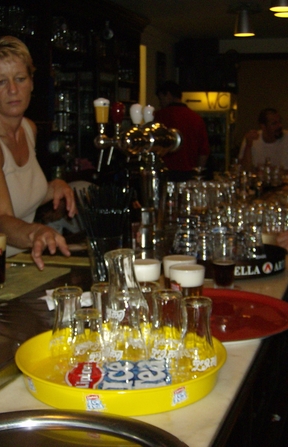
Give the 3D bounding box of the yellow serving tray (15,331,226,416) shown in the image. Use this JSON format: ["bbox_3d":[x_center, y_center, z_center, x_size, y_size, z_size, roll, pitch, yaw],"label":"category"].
[{"bbox_3d":[-0.037,0.238,1.062,0.356,0.043,0.356,0,8,0],"label":"yellow serving tray"}]

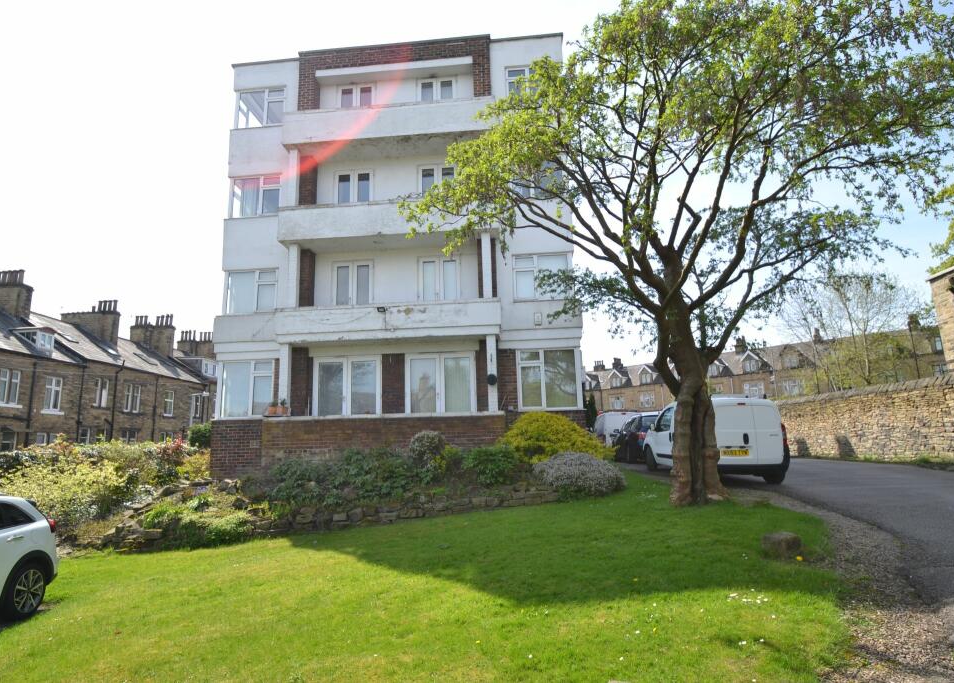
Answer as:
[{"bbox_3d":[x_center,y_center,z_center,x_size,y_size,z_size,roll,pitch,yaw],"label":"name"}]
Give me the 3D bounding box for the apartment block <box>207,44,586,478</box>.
[{"bbox_3d":[-1.793,-1.883,17.727,9.400,11.600,9.200,-2,-10,5],"label":"apartment block"}]

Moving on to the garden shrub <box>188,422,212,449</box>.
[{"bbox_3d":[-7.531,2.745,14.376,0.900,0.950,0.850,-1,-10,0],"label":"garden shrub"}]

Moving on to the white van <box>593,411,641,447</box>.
[{"bbox_3d":[6.521,4.187,23.663,1.820,1.780,4.300,-2,-10,5],"label":"white van"}]

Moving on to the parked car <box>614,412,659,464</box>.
[{"bbox_3d":[5.714,3.153,17.137,1.750,1.480,4.100,-2,-10,2],"label":"parked car"}]

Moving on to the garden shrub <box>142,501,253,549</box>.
[{"bbox_3d":[-5.164,3.370,9.481,1.750,0.740,0.900,-1,-10,0],"label":"garden shrub"}]

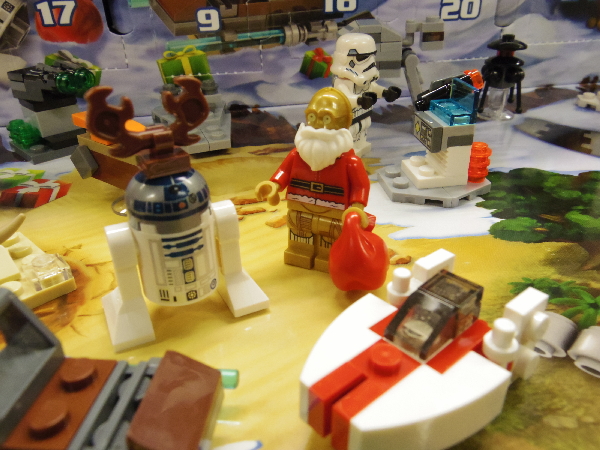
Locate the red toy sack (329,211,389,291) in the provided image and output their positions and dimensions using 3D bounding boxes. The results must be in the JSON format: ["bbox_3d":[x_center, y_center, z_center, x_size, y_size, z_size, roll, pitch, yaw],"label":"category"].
[{"bbox_3d":[0.013,0.006,0.102,0.014,0.019,0.012,13,32,25],"label":"red toy sack"}]

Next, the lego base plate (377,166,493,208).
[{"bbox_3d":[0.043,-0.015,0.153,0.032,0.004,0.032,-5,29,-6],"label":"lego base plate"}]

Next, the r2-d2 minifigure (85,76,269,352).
[{"bbox_3d":[-0.025,-0.003,0.092,0.032,0.048,0.016,-12,30,-19],"label":"r2-d2 minifigure"}]

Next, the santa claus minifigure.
[{"bbox_3d":[0.005,-0.009,0.106,0.025,0.042,0.016,13,32,25],"label":"santa claus minifigure"}]

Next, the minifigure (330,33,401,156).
[{"bbox_3d":[0.022,-0.044,0.167,0.023,0.042,0.024,19,35,33],"label":"minifigure"}]

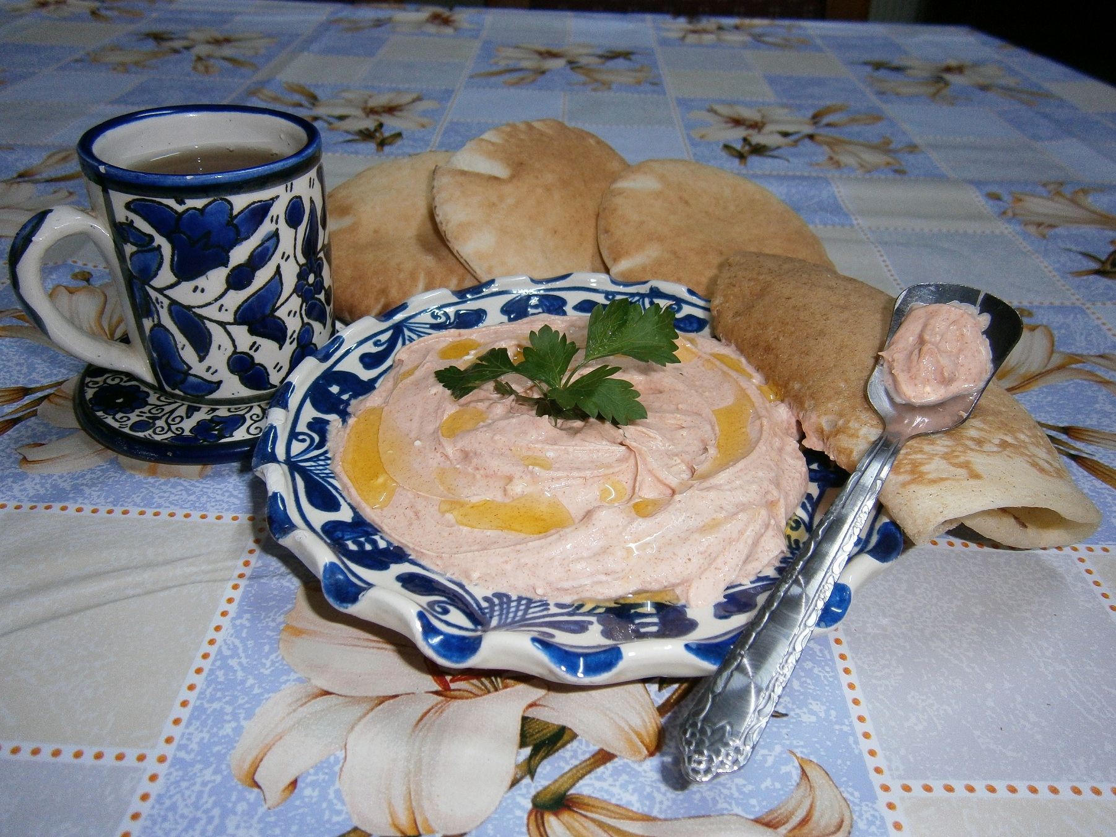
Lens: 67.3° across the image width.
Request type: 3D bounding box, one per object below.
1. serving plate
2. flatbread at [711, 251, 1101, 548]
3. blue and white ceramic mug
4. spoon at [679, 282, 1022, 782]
[{"bbox_3d":[0.007,0.014,0.294,0.210,0.041,0.210,1,36,-1],"label":"serving plate"},{"bbox_3d":[0.124,-0.016,0.332,0.109,0.052,0.160,-11,38,-17],"label":"flatbread"},{"bbox_3d":[-0.144,-0.059,0.328,0.113,0.094,0.084,-23,43,-30],"label":"blue and white ceramic mug"},{"bbox_3d":[0.093,0.012,0.247,0.043,0.025,0.218,22,49,25],"label":"spoon"}]

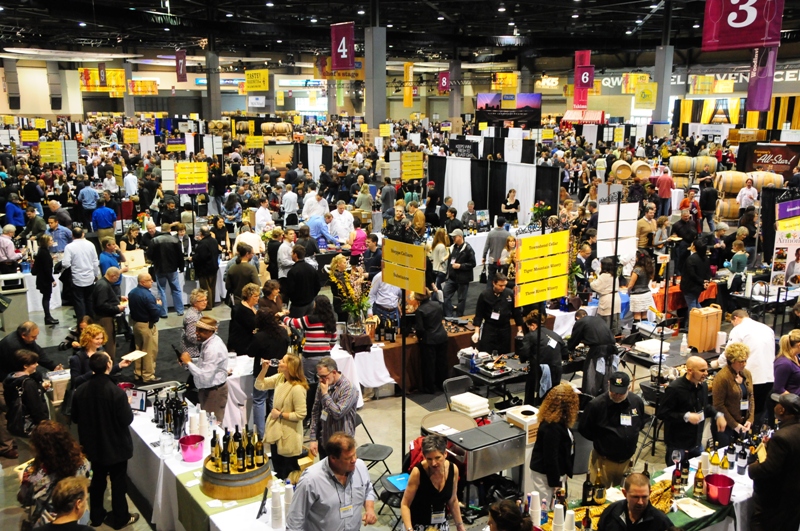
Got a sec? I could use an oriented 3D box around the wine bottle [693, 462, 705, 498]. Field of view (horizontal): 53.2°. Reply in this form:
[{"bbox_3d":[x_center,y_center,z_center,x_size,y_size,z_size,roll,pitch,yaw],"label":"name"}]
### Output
[{"bbox_3d":[2.642,1.884,7.040,0.080,0.308,0.080,-7,14,-32],"label":"wine bottle"}]

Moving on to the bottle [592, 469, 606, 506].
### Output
[{"bbox_3d":[1.713,1.878,6.800,0.083,0.315,0.083,0,12,0],"label":"bottle"}]

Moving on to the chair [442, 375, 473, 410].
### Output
[{"bbox_3d":[0.865,1.828,9.947,0.460,0.780,0.480,-9,15,-37],"label":"chair"}]

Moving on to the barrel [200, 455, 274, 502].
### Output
[{"bbox_3d":[-1.521,1.921,7.458,0.670,0.230,0.670,0,12,0],"label":"barrel"}]

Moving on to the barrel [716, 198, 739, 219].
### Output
[{"bbox_3d":[11.090,-1.880,26.500,0.950,0.700,0.700,0,12,0],"label":"barrel"}]

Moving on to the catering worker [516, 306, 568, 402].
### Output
[{"bbox_3d":[1.841,1.384,10.466,0.600,1.500,0.650,-6,13,-24],"label":"catering worker"}]

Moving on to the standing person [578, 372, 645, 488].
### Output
[{"bbox_3d":[1.899,1.842,7.302,0.600,1.800,0.420,-3,12,-12],"label":"standing person"}]

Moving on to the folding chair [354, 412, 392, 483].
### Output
[{"bbox_3d":[-0.328,2.069,8.689,0.470,0.780,0.460,5,13,24],"label":"folding chair"}]

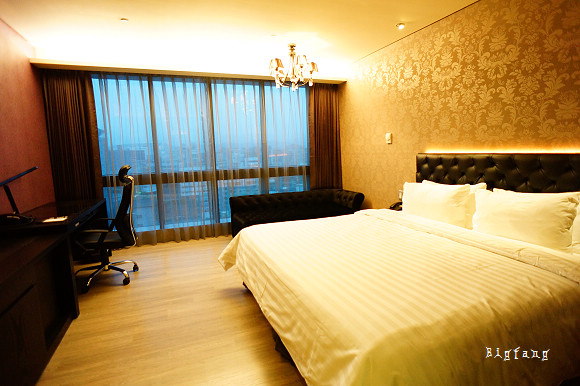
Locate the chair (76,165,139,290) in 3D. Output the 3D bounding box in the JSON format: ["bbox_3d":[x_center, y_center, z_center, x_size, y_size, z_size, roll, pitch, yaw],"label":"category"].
[{"bbox_3d":[-1.867,0.313,3.801,0.640,1.144,0.660,-4,7,-19],"label":"chair"}]

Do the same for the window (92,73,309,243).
[{"bbox_3d":[-1.073,-0.471,5.519,2.983,2.276,0.120,-4,7,-19],"label":"window"}]

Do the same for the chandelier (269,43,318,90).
[{"bbox_3d":[0.043,-1.489,4.592,0.600,0.535,0.600,-2,6,0],"label":"chandelier"}]

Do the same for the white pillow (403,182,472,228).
[{"bbox_3d":[1.318,0.111,3.569,0.180,0.420,0.790,19,-1,-20],"label":"white pillow"}]

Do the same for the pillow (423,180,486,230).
[{"bbox_3d":[1.480,0.101,3.664,0.170,0.420,0.770,12,1,-20],"label":"pillow"}]

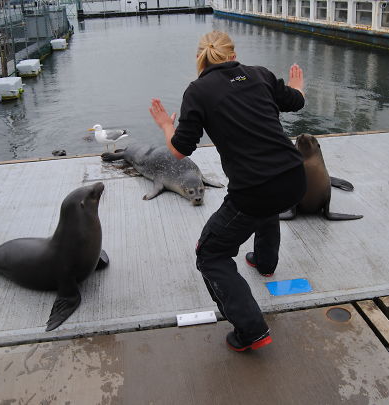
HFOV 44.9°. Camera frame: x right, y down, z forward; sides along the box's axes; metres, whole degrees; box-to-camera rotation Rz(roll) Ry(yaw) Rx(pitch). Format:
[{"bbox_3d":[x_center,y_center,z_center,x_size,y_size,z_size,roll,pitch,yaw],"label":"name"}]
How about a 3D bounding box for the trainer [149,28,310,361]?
[{"bbox_3d":[0.258,-0.111,2.515,0.769,1.506,0.820,-16,28,-29],"label":"trainer"}]

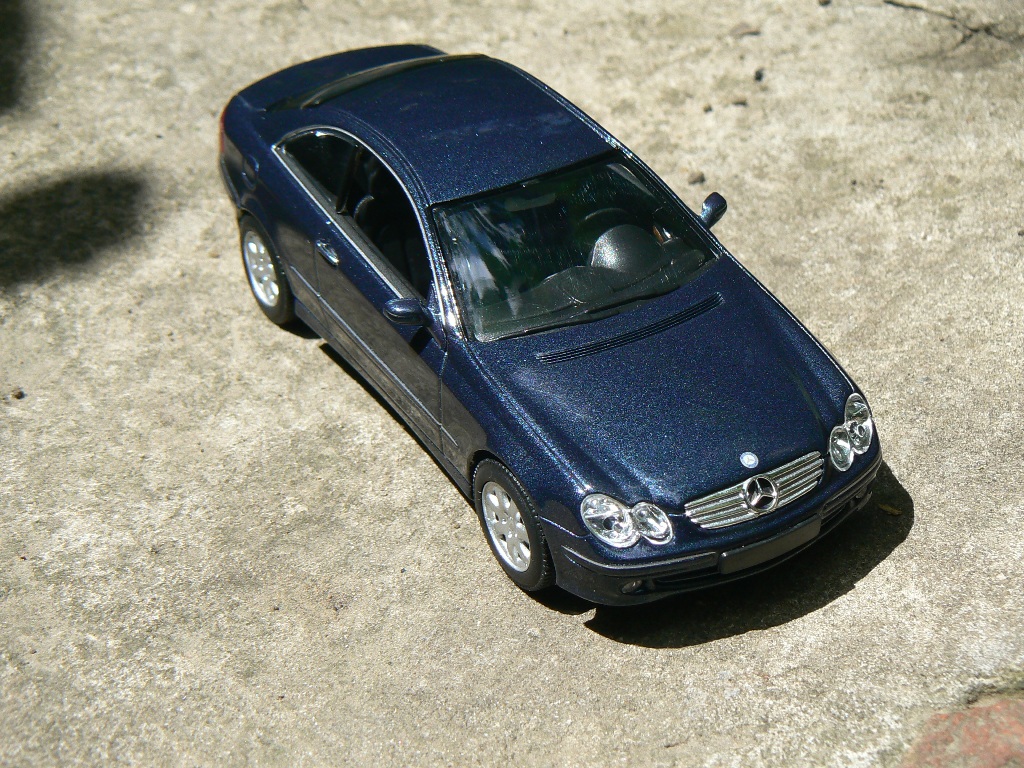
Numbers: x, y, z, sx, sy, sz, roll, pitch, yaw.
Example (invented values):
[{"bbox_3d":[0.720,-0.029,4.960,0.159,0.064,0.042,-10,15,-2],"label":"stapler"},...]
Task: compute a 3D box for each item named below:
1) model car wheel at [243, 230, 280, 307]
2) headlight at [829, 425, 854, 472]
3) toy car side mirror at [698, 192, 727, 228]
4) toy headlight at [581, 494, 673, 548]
[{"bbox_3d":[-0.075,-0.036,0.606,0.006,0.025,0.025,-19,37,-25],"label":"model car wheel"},{"bbox_3d":[0.081,0.016,0.489,0.007,0.010,0.005,-24,40,-31],"label":"headlight"},{"bbox_3d":[0.055,-0.048,0.545,0.010,0.007,0.006,-19,37,-25],"label":"toy car side mirror"},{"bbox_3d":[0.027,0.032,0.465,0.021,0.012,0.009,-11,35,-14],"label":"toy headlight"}]

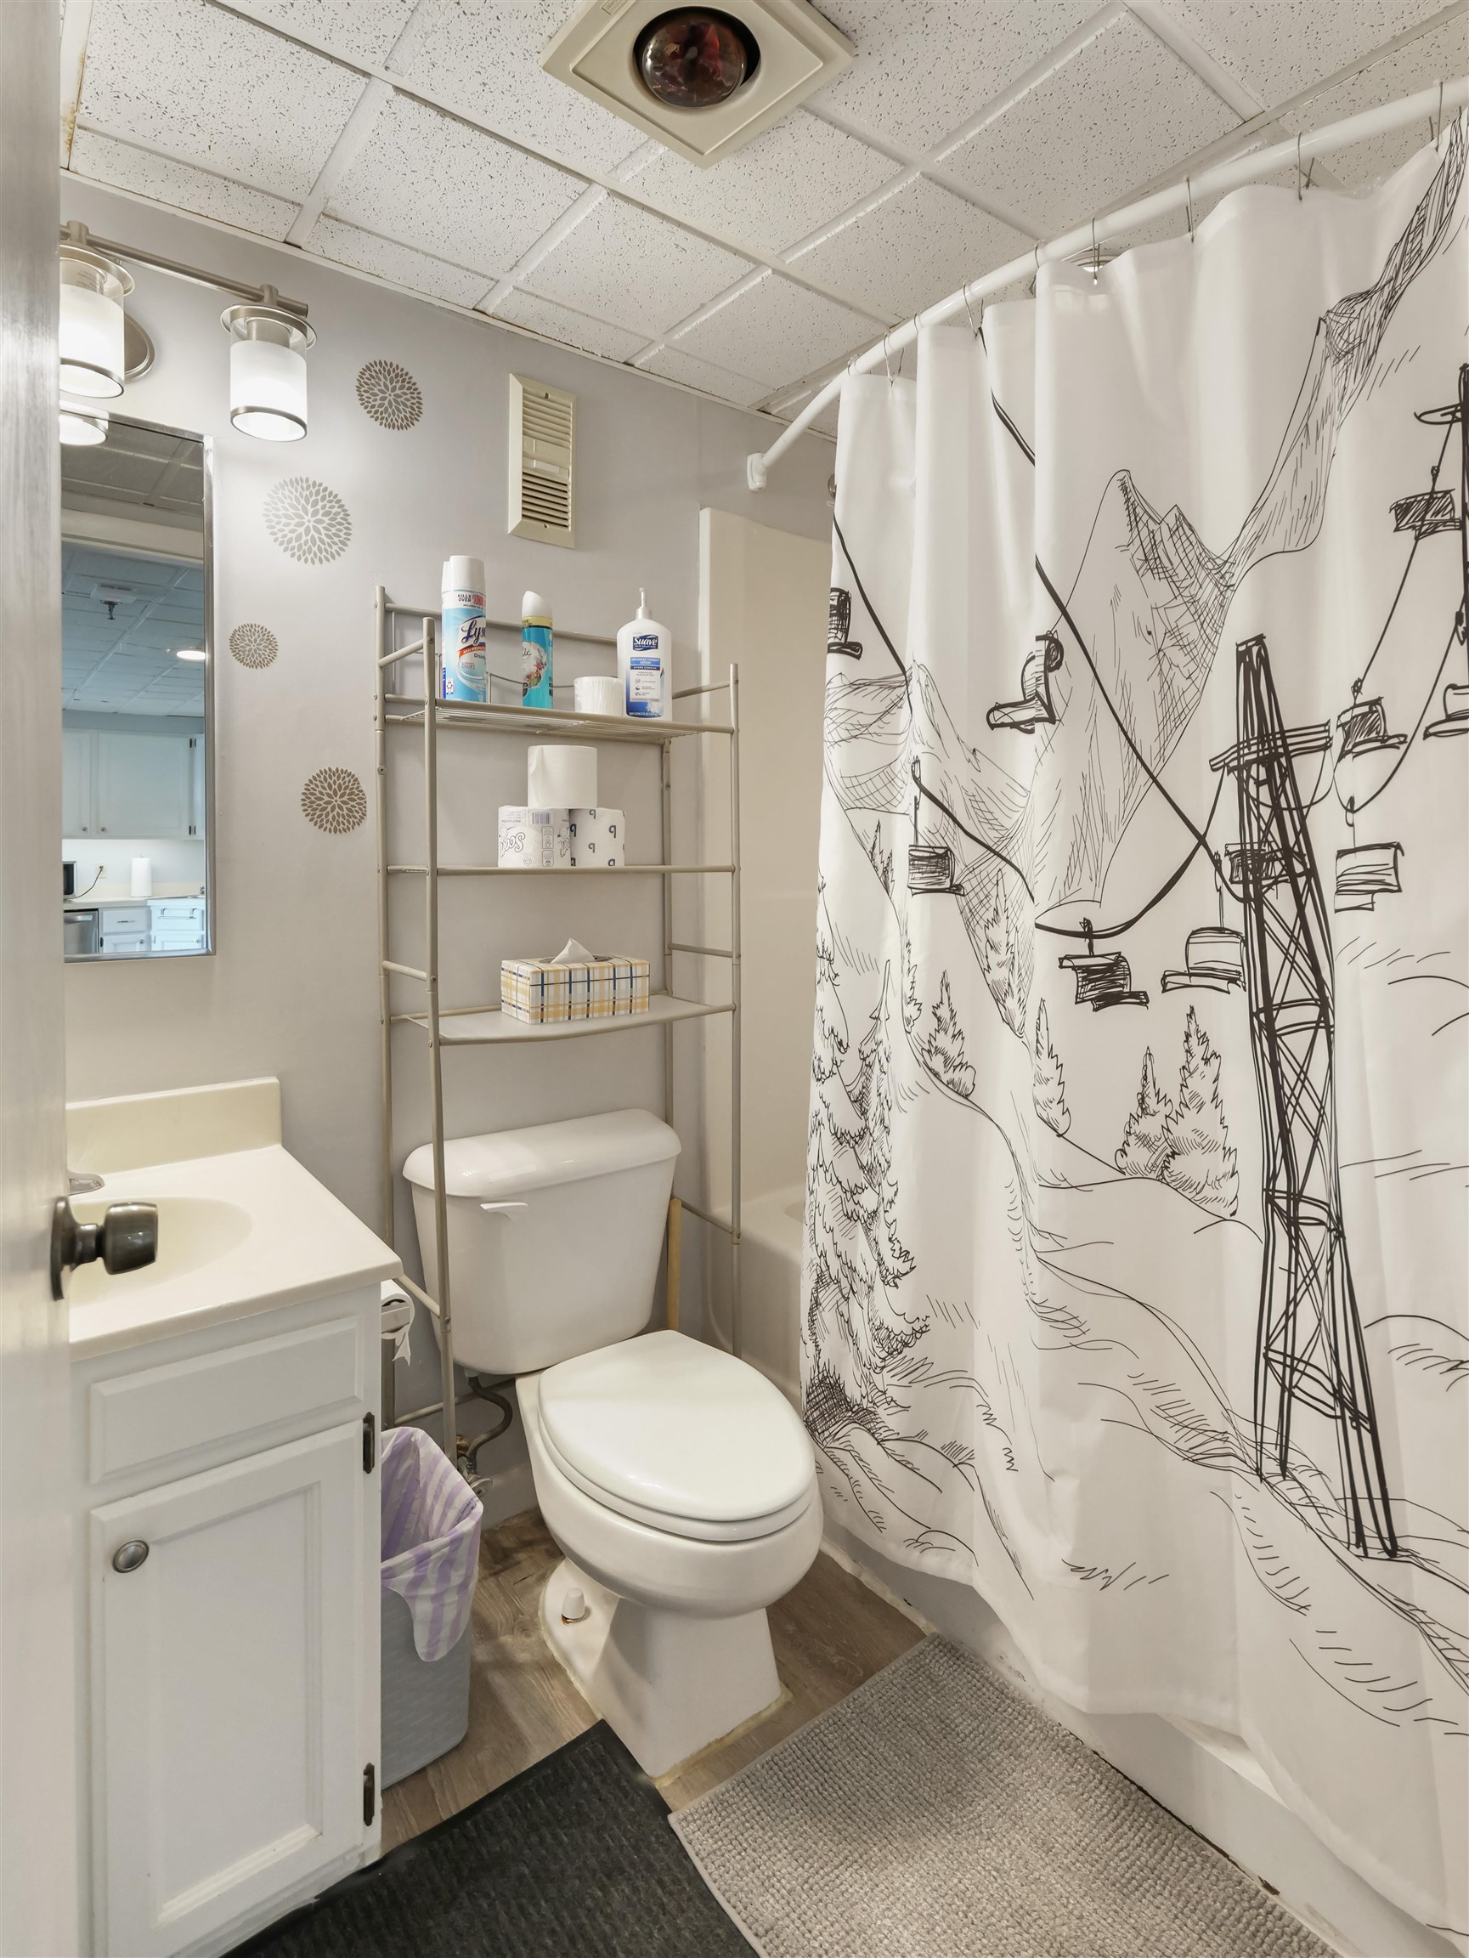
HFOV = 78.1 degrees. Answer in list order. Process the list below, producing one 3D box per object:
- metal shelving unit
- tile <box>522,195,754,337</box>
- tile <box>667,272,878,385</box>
[{"bbox_3d":[-0.291,0.235,1.627,0.598,1.723,0.256,-4,8,-37],"label":"metal shelving unit"},{"bbox_3d":[-0.161,-1.142,1.471,0.285,0.020,0.285,-6,9,-36],"label":"tile"},{"bbox_3d":[0.075,-1.175,1.655,0.285,0.020,0.285,-6,9,-36],"label":"tile"}]

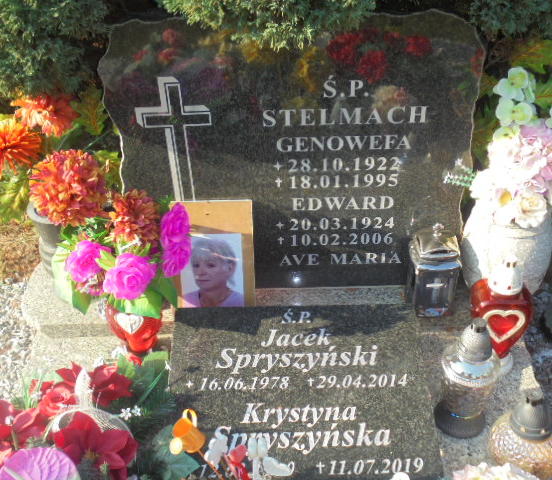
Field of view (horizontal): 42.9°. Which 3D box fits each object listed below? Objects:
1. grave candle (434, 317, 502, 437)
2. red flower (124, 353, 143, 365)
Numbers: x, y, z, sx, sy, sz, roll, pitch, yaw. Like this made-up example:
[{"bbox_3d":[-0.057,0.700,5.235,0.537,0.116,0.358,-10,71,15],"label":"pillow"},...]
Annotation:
[{"bbox_3d":[0.306,0.212,1.119,0.090,0.209,0.090,-1,27,0],"label":"grave candle"},{"bbox_3d":[-0.254,0.211,1.250,0.034,0.026,0.026,-1,-1,2],"label":"red flower"}]

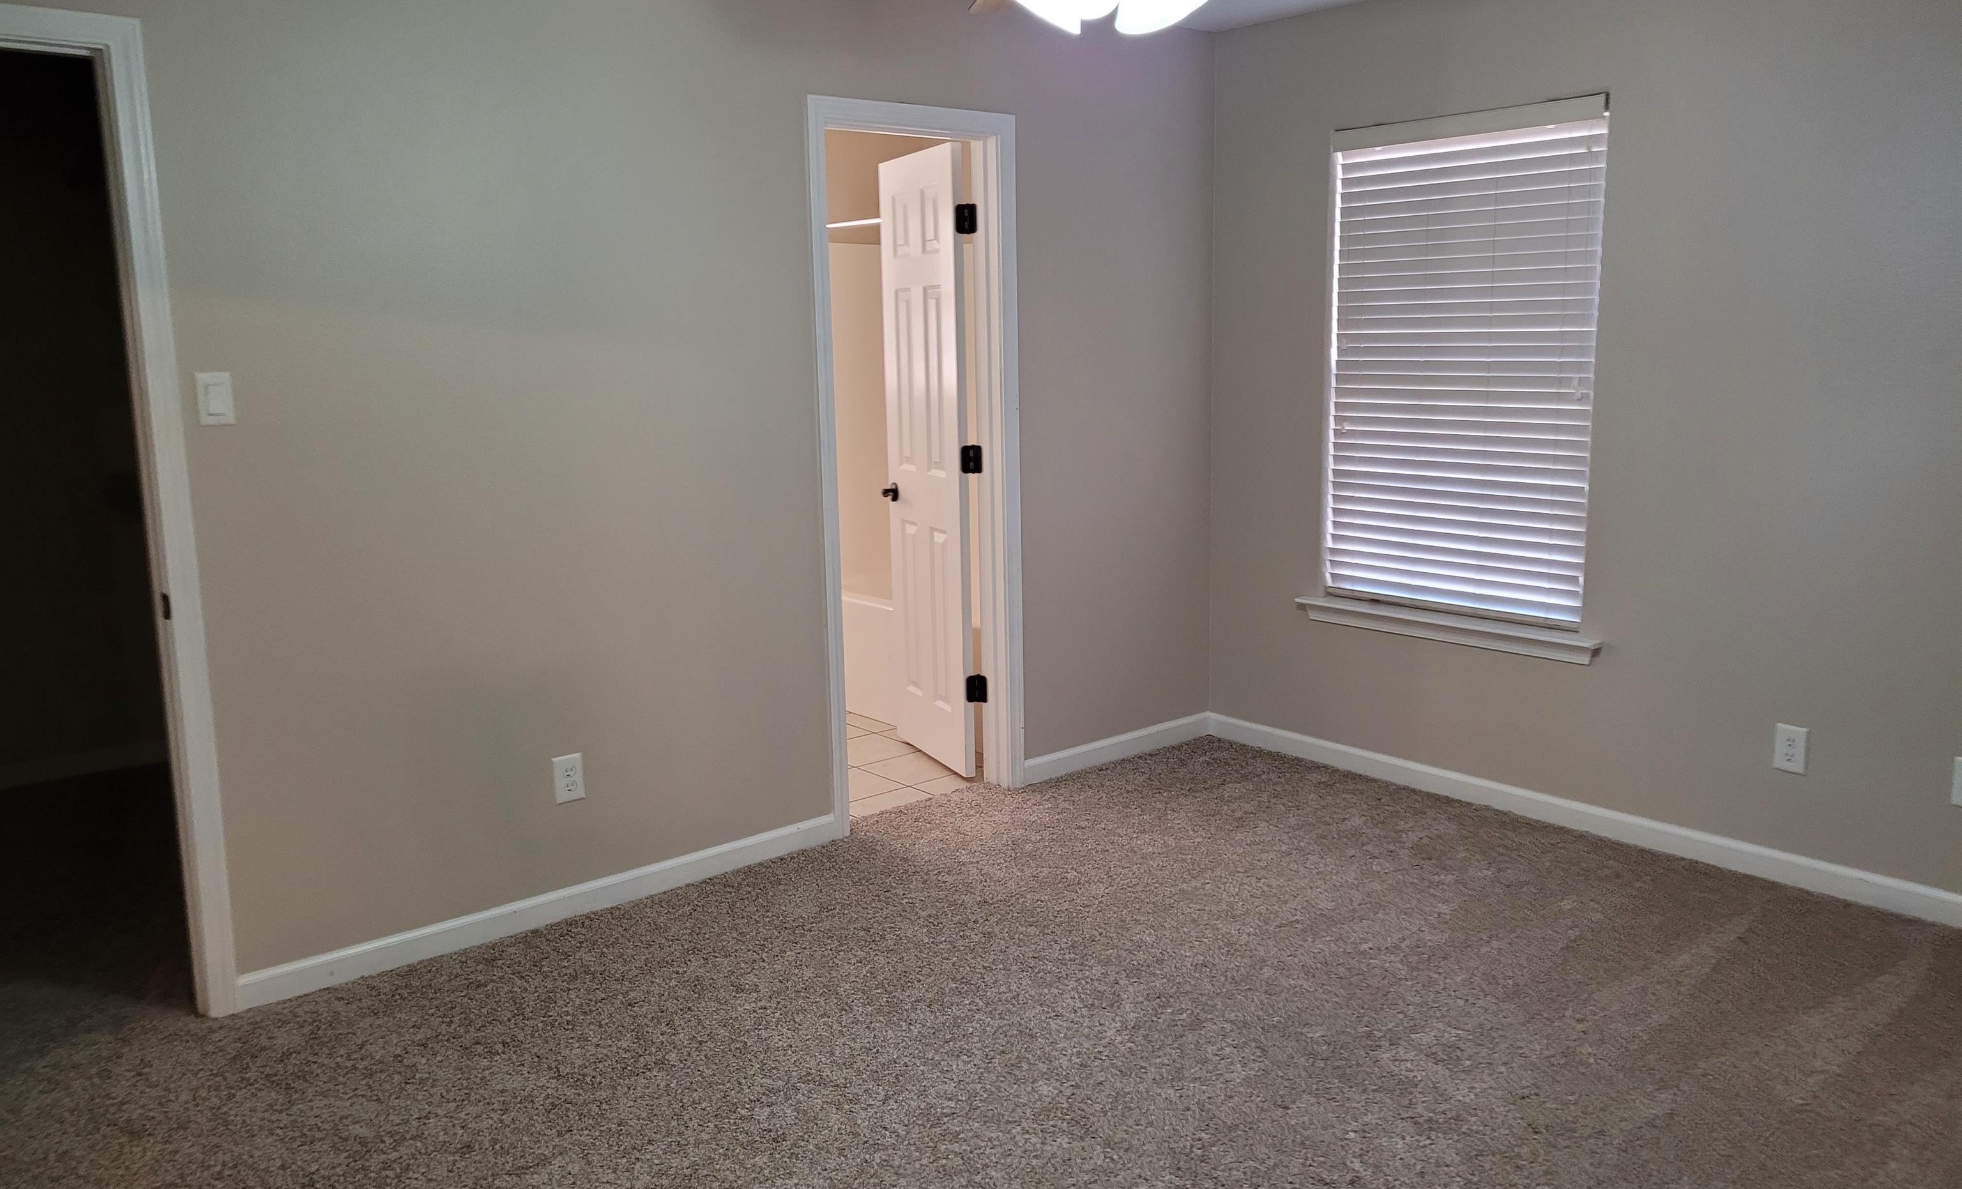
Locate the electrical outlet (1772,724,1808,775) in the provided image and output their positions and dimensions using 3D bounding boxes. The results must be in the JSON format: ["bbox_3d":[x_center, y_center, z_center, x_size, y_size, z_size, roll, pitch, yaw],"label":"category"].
[{"bbox_3d":[2.116,0.403,3.844,0.010,0.120,0.082,-10,13,-40],"label":"electrical outlet"}]

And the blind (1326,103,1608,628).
[{"bbox_3d":[1.449,-0.675,4.475,0.060,1.490,0.900,-10,13,-40],"label":"blind"}]

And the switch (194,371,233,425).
[{"bbox_3d":[-1.610,-0.410,3.096,0.067,0.110,0.010,-10,13,-40],"label":"switch"}]

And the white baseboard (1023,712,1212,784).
[{"bbox_3d":[0.485,0.525,5.075,0.906,0.088,0.015,-10,13,-40],"label":"white baseboard"}]

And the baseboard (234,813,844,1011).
[{"bbox_3d":[-1.042,0.782,3.783,1.601,0.087,0.015,-10,13,-40],"label":"baseboard"}]

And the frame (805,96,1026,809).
[{"bbox_3d":[-0.197,-0.362,4.405,0.760,2.092,0.126,-10,13,-40],"label":"frame"}]

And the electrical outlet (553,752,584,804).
[{"bbox_3d":[-1.047,0.465,3.732,0.079,0.120,0.010,-10,13,-40],"label":"electrical outlet"}]

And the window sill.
[{"bbox_3d":[1.437,0.106,4.590,0.120,0.074,1.025,-10,13,-40],"label":"window sill"}]

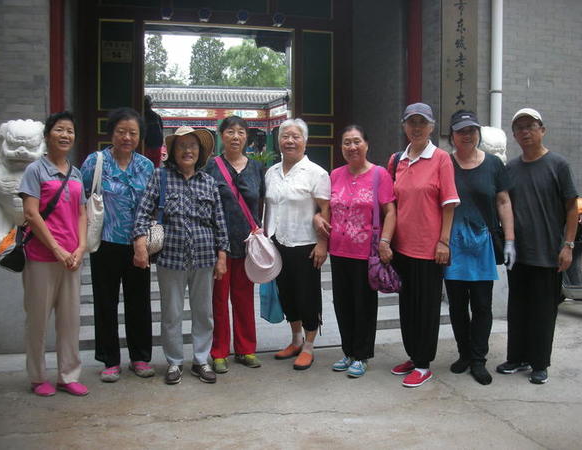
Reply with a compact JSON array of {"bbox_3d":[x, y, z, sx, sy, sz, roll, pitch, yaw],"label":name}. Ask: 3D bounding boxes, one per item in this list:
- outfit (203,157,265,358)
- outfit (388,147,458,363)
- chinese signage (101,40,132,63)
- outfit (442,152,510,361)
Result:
[{"bbox_3d":[-0.352,0.216,3.844,0.420,1.292,0.280,-1,5,-6],"label":"outfit"},{"bbox_3d":[0.786,0.190,3.626,0.420,1.367,0.270,2,5,24],"label":"outfit"},{"bbox_3d":[-1.878,-1.875,6.567,0.320,0.235,0.025,-1,5,-12],"label":"chinese signage"},{"bbox_3d":[1.110,0.202,3.689,0.440,1.276,0.290,1,5,14],"label":"outfit"}]

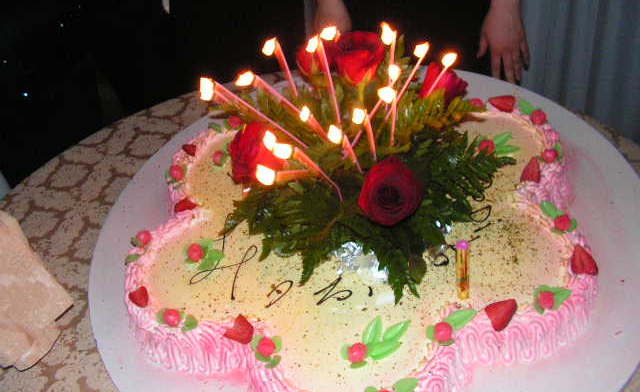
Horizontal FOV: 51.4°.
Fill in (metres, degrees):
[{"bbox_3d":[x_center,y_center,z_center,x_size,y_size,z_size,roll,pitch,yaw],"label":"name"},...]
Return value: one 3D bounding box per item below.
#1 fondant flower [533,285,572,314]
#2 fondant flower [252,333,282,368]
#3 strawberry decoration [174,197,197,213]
[{"bbox_3d":[0.248,0.110,0.710,0.038,0.018,0.031,-18,44,-8],"label":"fondant flower"},{"bbox_3d":[-0.065,0.177,0.778,0.034,0.020,0.041,-6,43,5],"label":"fondant flower"},{"bbox_3d":[-0.182,0.011,0.899,0.031,0.017,0.024,-9,43,1],"label":"strawberry decoration"}]

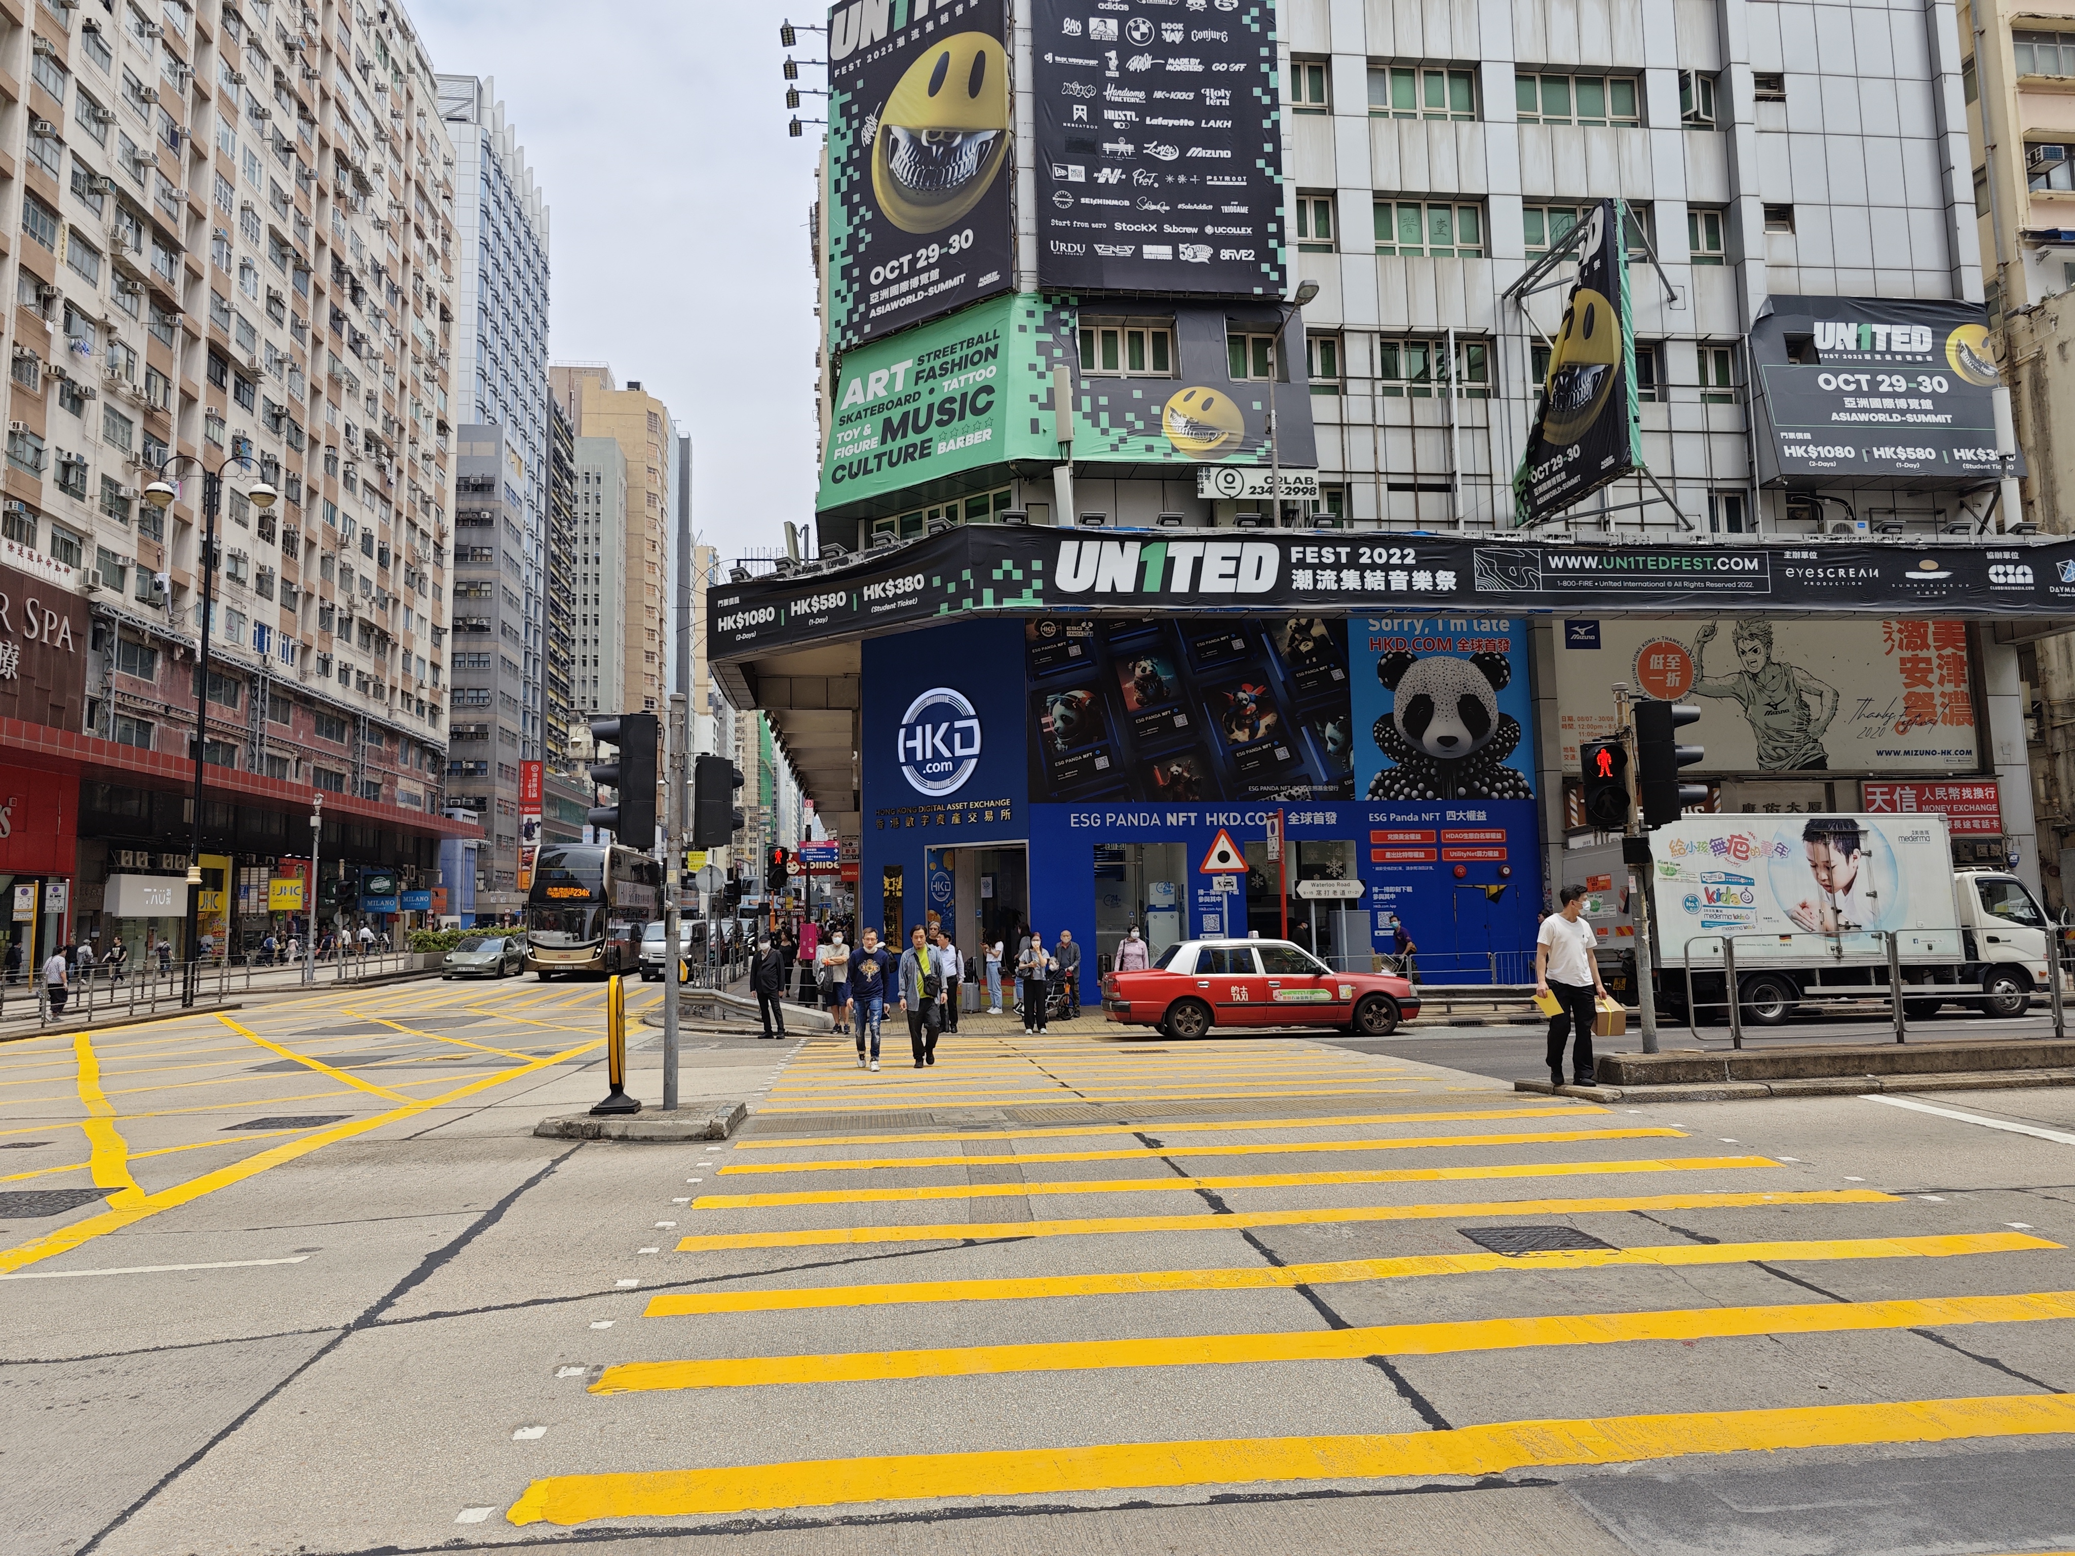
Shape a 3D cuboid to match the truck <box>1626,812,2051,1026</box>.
[{"bbox_3d":[12.324,2.219,21.852,6.560,3.100,2.150,0,-6,-6],"label":"truck"}]

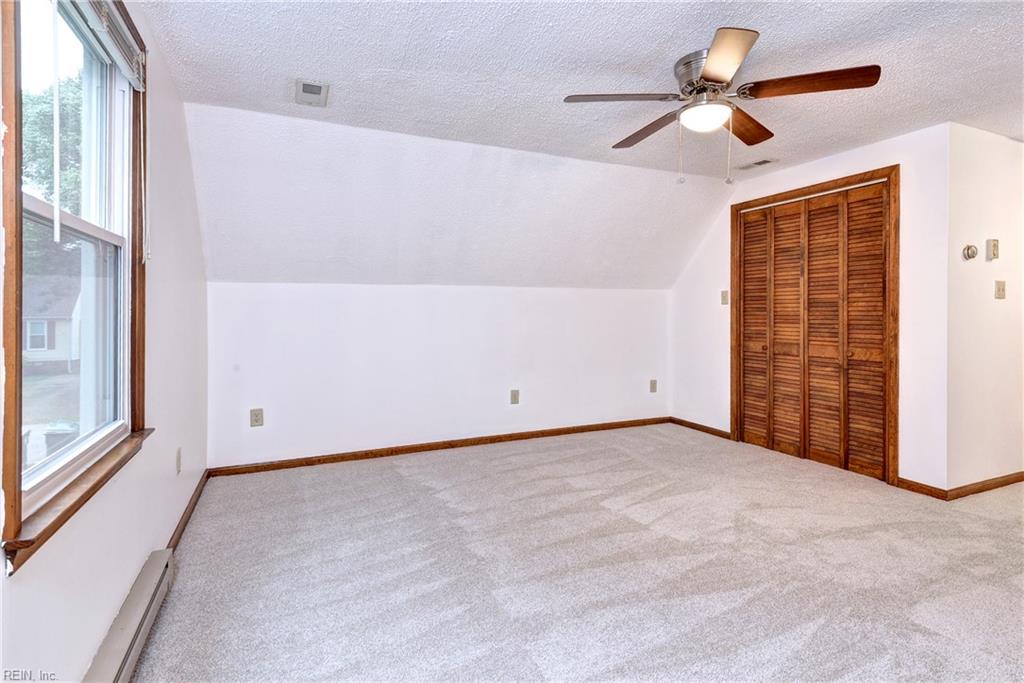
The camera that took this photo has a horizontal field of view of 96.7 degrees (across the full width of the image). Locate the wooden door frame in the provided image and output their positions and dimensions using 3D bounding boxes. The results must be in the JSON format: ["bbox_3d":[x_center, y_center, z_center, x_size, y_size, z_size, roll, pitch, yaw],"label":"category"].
[{"bbox_3d":[2.276,-0.124,3.539,0.120,2.100,1.260,0,1,-28],"label":"wooden door frame"}]

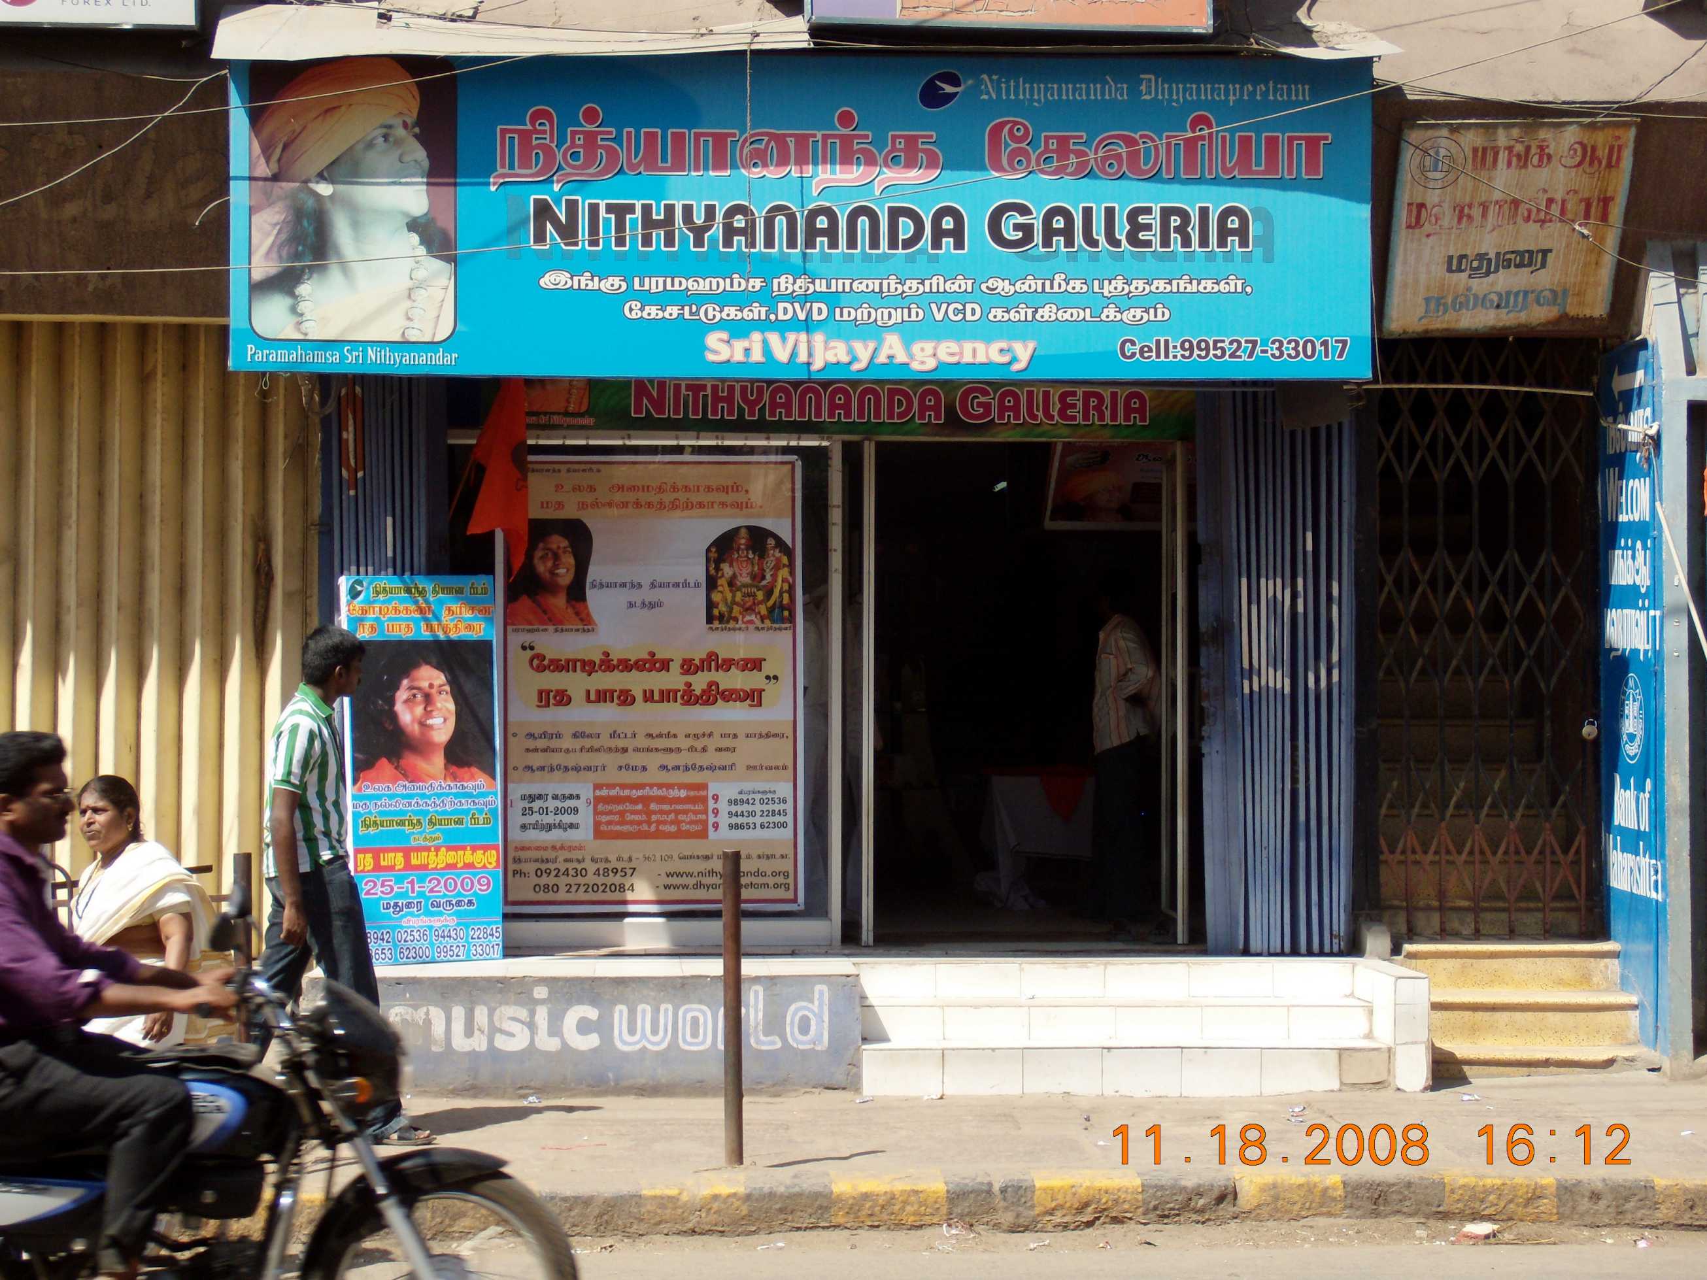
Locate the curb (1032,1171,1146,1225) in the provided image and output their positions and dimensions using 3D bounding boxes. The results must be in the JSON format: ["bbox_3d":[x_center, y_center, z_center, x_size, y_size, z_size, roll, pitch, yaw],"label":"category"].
[{"bbox_3d":[0.726,1.761,10.700,0.345,0.125,0.200,0,-1,-3],"label":"curb"}]

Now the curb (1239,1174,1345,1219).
[{"bbox_3d":[1.360,1.751,10.750,0.338,0.129,0.200,0,-1,-3],"label":"curb"}]

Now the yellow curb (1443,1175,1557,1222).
[{"bbox_3d":[2.035,1.755,10.750,0.360,0.130,0.200,0,-1,-2],"label":"yellow curb"}]

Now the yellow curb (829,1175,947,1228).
[{"bbox_3d":[0.102,1.760,10.670,0.369,0.124,0.200,0,-1,-3],"label":"yellow curb"}]

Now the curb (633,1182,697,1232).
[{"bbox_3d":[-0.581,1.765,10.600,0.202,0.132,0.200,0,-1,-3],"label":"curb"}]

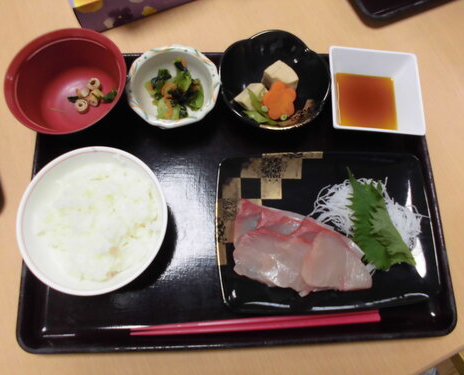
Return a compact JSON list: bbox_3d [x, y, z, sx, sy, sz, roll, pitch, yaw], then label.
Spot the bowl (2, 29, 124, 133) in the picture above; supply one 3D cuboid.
[{"bbox_3d":[-0.152,-0.091,0.375,0.107,0.063,0.107,-1,75,-3],"label":"bowl"}]

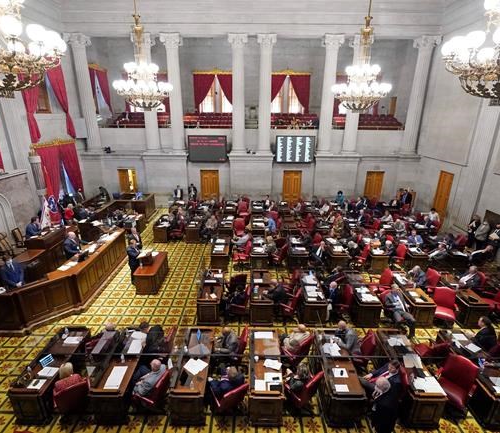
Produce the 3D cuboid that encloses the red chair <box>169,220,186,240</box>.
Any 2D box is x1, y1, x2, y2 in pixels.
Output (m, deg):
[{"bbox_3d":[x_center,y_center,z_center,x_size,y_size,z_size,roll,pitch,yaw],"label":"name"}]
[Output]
[{"bbox_3d":[-3.563,0.706,14.424,0.660,1.030,0.640,0,18,0],"label":"red chair"}]

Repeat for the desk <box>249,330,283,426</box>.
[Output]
[{"bbox_3d":[0.337,3.494,6.502,0.690,0.735,1.920,1,19,0],"label":"desk"}]

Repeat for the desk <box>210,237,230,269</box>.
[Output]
[{"bbox_3d":[-1.206,1.568,12.534,0.690,0.750,1.900,0,18,1],"label":"desk"}]

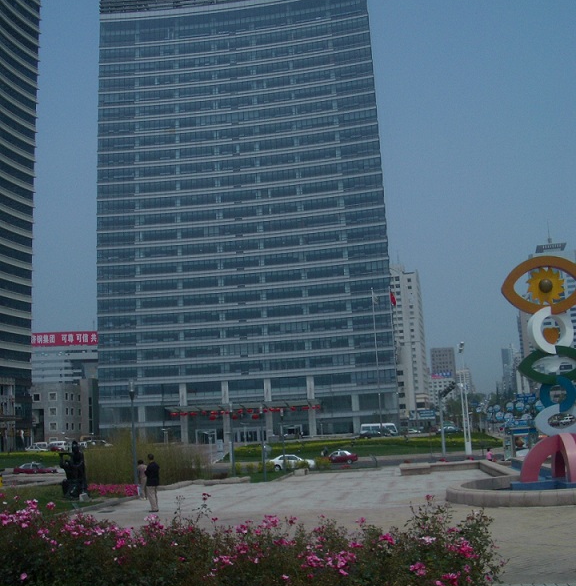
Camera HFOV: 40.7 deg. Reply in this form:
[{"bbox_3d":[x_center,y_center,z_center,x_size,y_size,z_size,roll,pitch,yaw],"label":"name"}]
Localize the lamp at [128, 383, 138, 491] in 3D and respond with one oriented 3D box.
[{"bbox_3d":[-6.441,5.943,32.500,0.320,4.650,0.320,-3,-11,0],"label":"lamp"}]

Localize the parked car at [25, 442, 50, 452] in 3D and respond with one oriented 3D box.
[{"bbox_3d":[-48.583,29.981,150.000,4.450,1.440,1.720,-4,-11,5],"label":"parked car"}]

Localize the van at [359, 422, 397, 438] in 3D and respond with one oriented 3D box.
[{"bbox_3d":[16.055,24.224,137.000,6.200,2.500,2.050,-8,-13,26],"label":"van"}]

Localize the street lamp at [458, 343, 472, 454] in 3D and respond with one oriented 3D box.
[{"bbox_3d":[20.743,12.422,91.000,0.850,13.100,0.850,1,-12,-17],"label":"street lamp"}]

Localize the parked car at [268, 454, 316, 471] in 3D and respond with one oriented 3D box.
[{"bbox_3d":[0.343,15.343,70.000,4.450,1.460,1.730,-2,-11,-5],"label":"parked car"}]

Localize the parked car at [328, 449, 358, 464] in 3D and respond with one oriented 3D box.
[{"bbox_3d":[5.357,16.979,80.000,4.300,1.420,1.680,-5,-12,11],"label":"parked car"}]

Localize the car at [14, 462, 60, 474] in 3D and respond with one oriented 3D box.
[{"bbox_3d":[-25.963,18.287,80.000,4.450,1.430,1.700,-5,-12,11],"label":"car"}]

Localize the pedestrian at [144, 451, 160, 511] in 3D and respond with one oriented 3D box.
[{"bbox_3d":[-4.005,5.637,23.000,0.480,1.710,0.340,4,-13,-30],"label":"pedestrian"}]

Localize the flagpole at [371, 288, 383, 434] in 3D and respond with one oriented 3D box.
[{"bbox_3d":[14.869,11.380,129.000,0.300,24.200,0.300,-3,-11,0],"label":"flagpole"}]

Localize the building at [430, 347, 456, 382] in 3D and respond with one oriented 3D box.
[{"bbox_3d":[138.622,75.976,690.000,21.000,56.000,18.000,-6,-12,17],"label":"building"}]

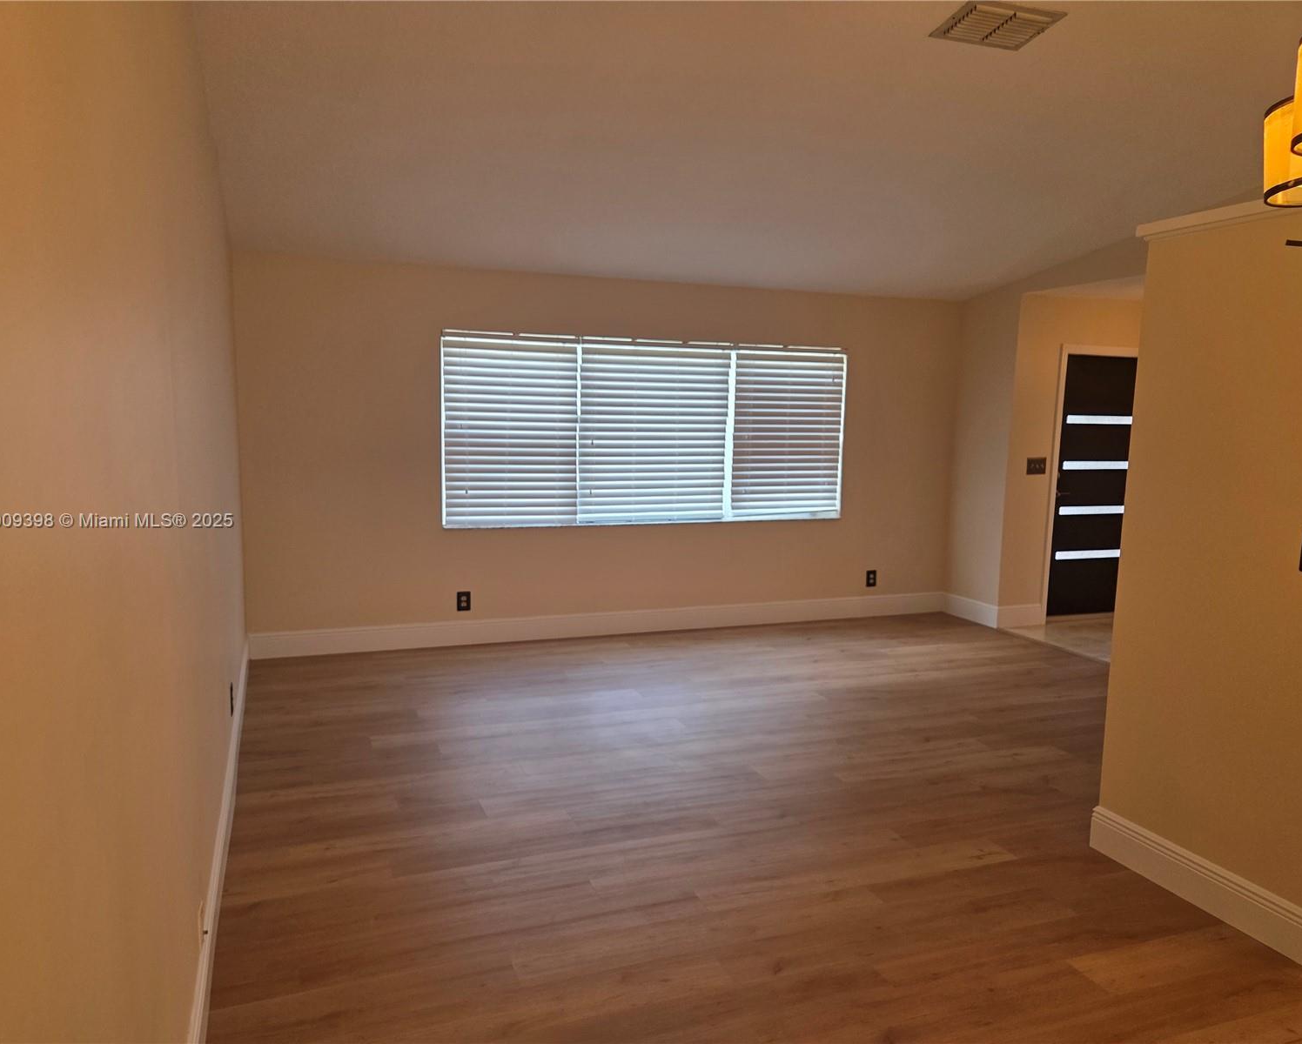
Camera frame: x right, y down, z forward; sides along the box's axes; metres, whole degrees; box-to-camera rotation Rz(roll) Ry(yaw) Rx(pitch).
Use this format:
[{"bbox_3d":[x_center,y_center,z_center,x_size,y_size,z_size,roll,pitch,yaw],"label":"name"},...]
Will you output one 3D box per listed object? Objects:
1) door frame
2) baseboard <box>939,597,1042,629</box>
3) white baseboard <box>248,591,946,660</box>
[{"bbox_3d":[3.447,-0.279,7.117,1.030,2.077,0.120,-2,8,-22],"label":"door frame"},{"bbox_3d":[2.656,0.666,7.162,0.478,0.160,0.584,-2,8,-22],"label":"baseboard"},{"bbox_3d":[-0.067,0.698,6.473,5.061,0.160,0.022,-2,8,-20],"label":"white baseboard"}]

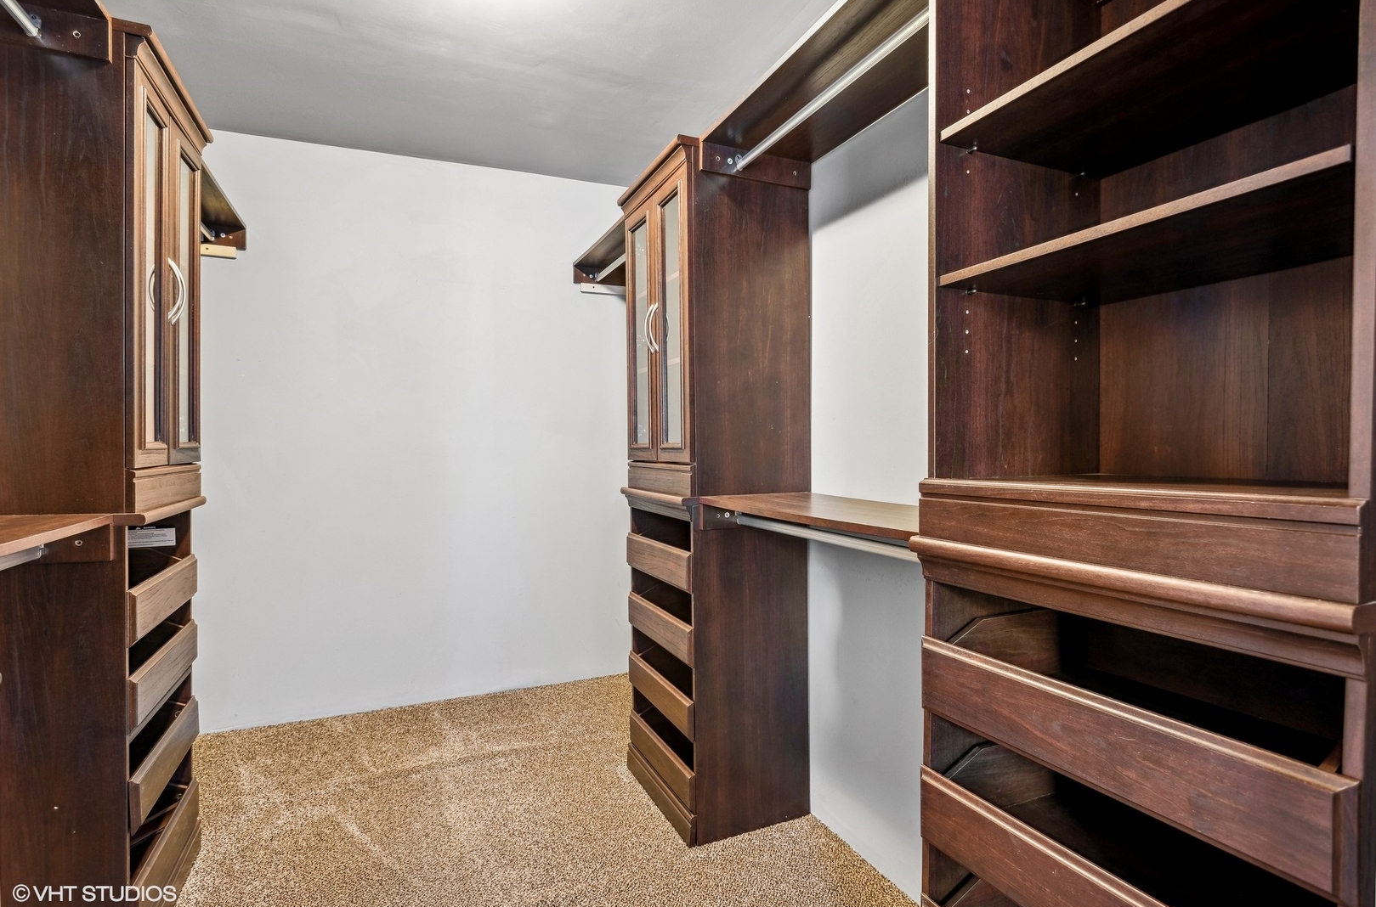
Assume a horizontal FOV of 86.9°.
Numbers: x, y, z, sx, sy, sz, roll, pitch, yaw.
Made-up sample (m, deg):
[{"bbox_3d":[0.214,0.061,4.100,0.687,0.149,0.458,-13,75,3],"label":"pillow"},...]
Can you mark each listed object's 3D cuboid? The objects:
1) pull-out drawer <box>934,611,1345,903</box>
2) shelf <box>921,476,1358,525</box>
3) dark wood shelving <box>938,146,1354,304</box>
[{"bbox_3d":[0.645,0.331,0.967,0.374,0.134,0.547,0,0,-23],"label":"pull-out drawer"},{"bbox_3d":[0.666,0.052,0.977,0.404,0.026,0.560,0,0,-23],"label":"shelf"},{"bbox_3d":[0.678,-0.275,0.987,0.375,0.017,0.531,0,0,-23],"label":"dark wood shelving"}]

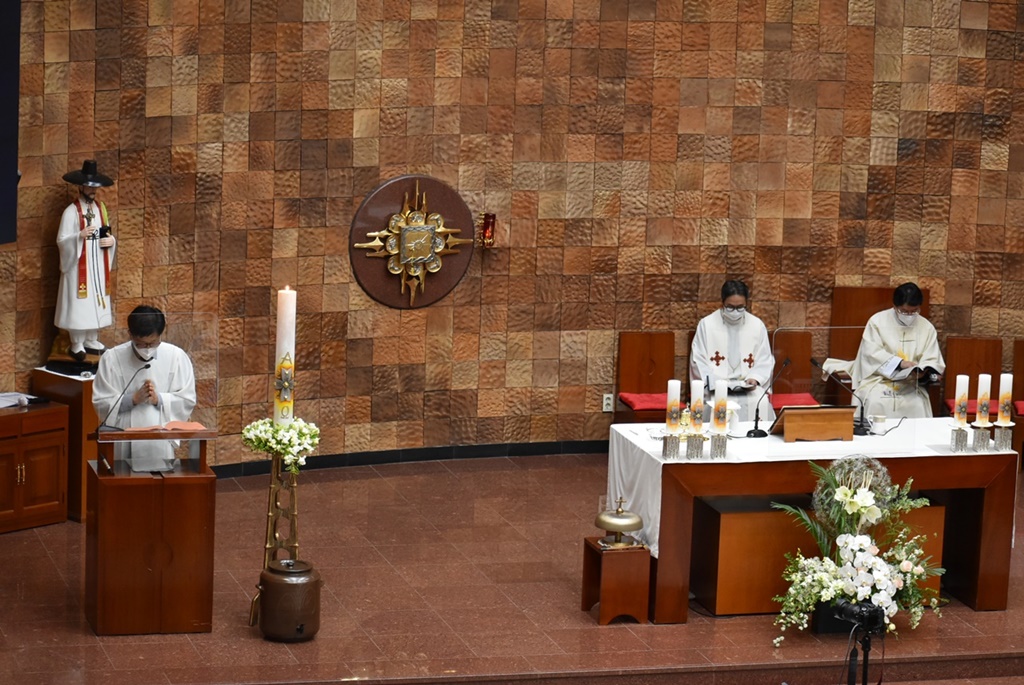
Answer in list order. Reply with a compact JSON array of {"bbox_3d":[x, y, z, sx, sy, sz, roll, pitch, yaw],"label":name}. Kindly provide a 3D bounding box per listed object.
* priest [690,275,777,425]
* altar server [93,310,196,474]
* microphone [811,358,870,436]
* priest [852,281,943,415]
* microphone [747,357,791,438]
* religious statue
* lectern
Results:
[{"bbox_3d":[1.522,0.233,23.455,0.600,1.320,0.760,0,11,-13],"label":"priest"},{"bbox_3d":[-2.128,0.623,19.617,0.600,1.689,0.450,-1,11,-16],"label":"altar server"},{"bbox_3d":[1.981,0.316,20.442,0.380,0.410,0.130,6,11,18],"label":"microphone"},{"bbox_3d":[2.682,0.254,23.815,0.647,1.355,0.758,1,11,-6],"label":"priest"},{"bbox_3d":[1.548,0.326,20.574,0.273,0.460,0.111,-6,14,-35],"label":"microphone"},{"bbox_3d":[-2.664,-0.507,21.393,0.380,1.250,0.350,-6,13,-38],"label":"religious statue"},{"bbox_3d":[-2.009,1.018,19.017,0.660,1.145,0.420,-1,11,-16],"label":"lectern"}]

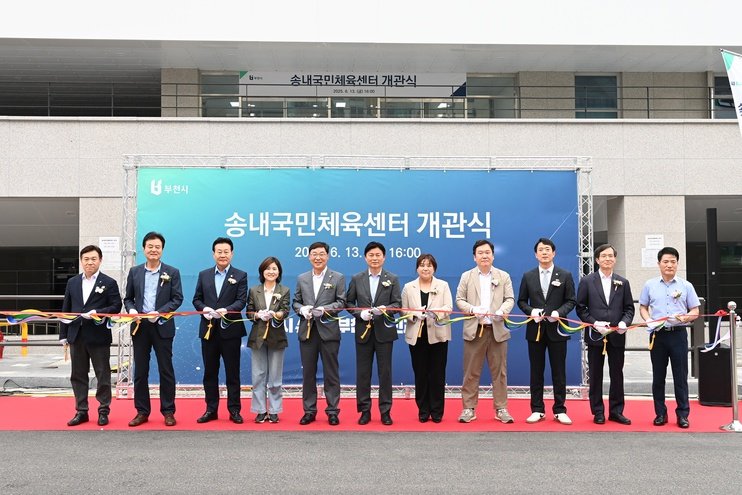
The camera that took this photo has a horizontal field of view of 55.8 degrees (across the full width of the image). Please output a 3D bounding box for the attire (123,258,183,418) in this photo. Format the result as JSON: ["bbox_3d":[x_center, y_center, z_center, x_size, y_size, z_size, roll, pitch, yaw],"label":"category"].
[{"bbox_3d":[-2.076,0.874,6.660,0.559,1.463,0.360,0,-2,-5],"label":"attire"}]

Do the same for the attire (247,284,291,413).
[{"bbox_3d":[-0.993,0.978,6.790,0.418,1.279,0.330,0,-2,-5],"label":"attire"}]

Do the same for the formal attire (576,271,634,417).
[{"bbox_3d":[2.265,0.927,6.770,0.549,1.410,0.360,0,-2,10],"label":"formal attire"}]

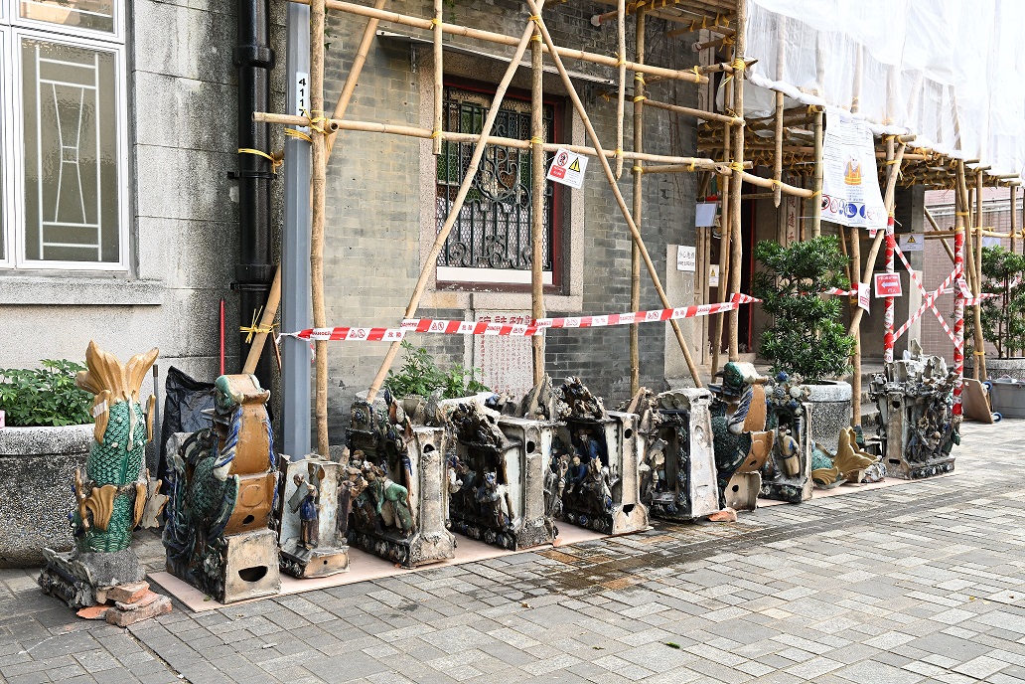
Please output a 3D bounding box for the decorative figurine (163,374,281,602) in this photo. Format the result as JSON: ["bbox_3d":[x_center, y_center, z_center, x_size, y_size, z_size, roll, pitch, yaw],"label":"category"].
[{"bbox_3d":[-1.128,0.523,3.654,0.273,0.814,0.609,-1,2,-38],"label":"decorative figurine"}]

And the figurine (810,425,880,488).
[{"bbox_3d":[2.136,0.744,6.136,0.761,0.360,0.284,-1,2,-37],"label":"figurine"}]

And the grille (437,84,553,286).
[{"bbox_3d":[-0.089,-1.094,6.731,1.055,1.334,0.061,-1,2,-37],"label":"grille"}]

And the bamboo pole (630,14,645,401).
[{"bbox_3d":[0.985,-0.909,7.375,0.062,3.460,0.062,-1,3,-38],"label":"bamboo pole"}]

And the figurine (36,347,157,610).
[{"bbox_3d":[-1.602,0.485,3.651,0.380,0.959,0.416,-1,2,-37],"label":"figurine"}]

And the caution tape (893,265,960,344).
[{"bbox_3d":[3.796,-0.350,8.600,0.680,0.730,0.060,1,2,14],"label":"caution tape"}]

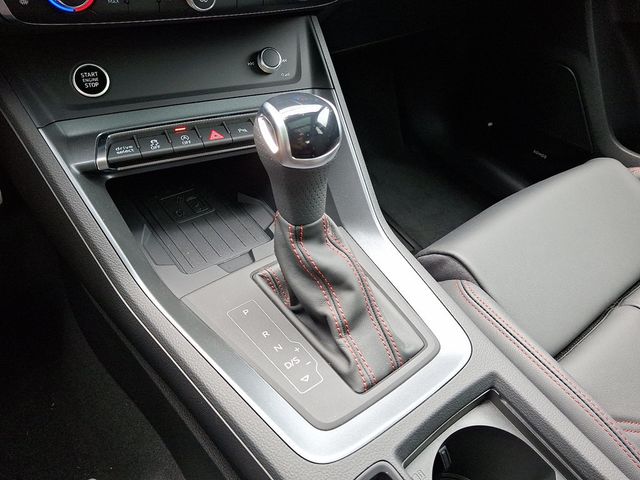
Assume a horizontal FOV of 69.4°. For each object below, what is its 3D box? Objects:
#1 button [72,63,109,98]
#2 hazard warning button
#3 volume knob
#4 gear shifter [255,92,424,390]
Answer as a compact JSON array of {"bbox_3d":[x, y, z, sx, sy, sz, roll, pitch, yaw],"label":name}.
[{"bbox_3d":[-0.184,-0.129,0.373,0.029,0.029,0.009,-17,7,-27],"label":"button"},{"bbox_3d":[-0.096,-0.093,0.418,0.026,0.010,0.021,-17,68,-27],"label":"hazard warning button"},{"bbox_3d":[-0.048,-0.169,0.439,0.021,0.021,0.014,-17,7,-27],"label":"volume knob"},{"bbox_3d":[0.014,-0.010,0.344,0.080,0.160,0.175,-25,50,-32],"label":"gear shifter"}]

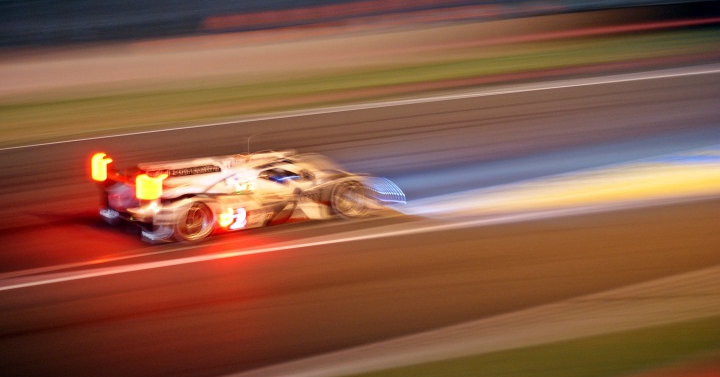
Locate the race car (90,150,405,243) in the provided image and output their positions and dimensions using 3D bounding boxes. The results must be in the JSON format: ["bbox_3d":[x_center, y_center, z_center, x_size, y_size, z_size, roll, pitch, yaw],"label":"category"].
[{"bbox_3d":[-1.800,-0.024,24.400,4.650,1.050,2.000,-7,16,-33],"label":"race car"}]

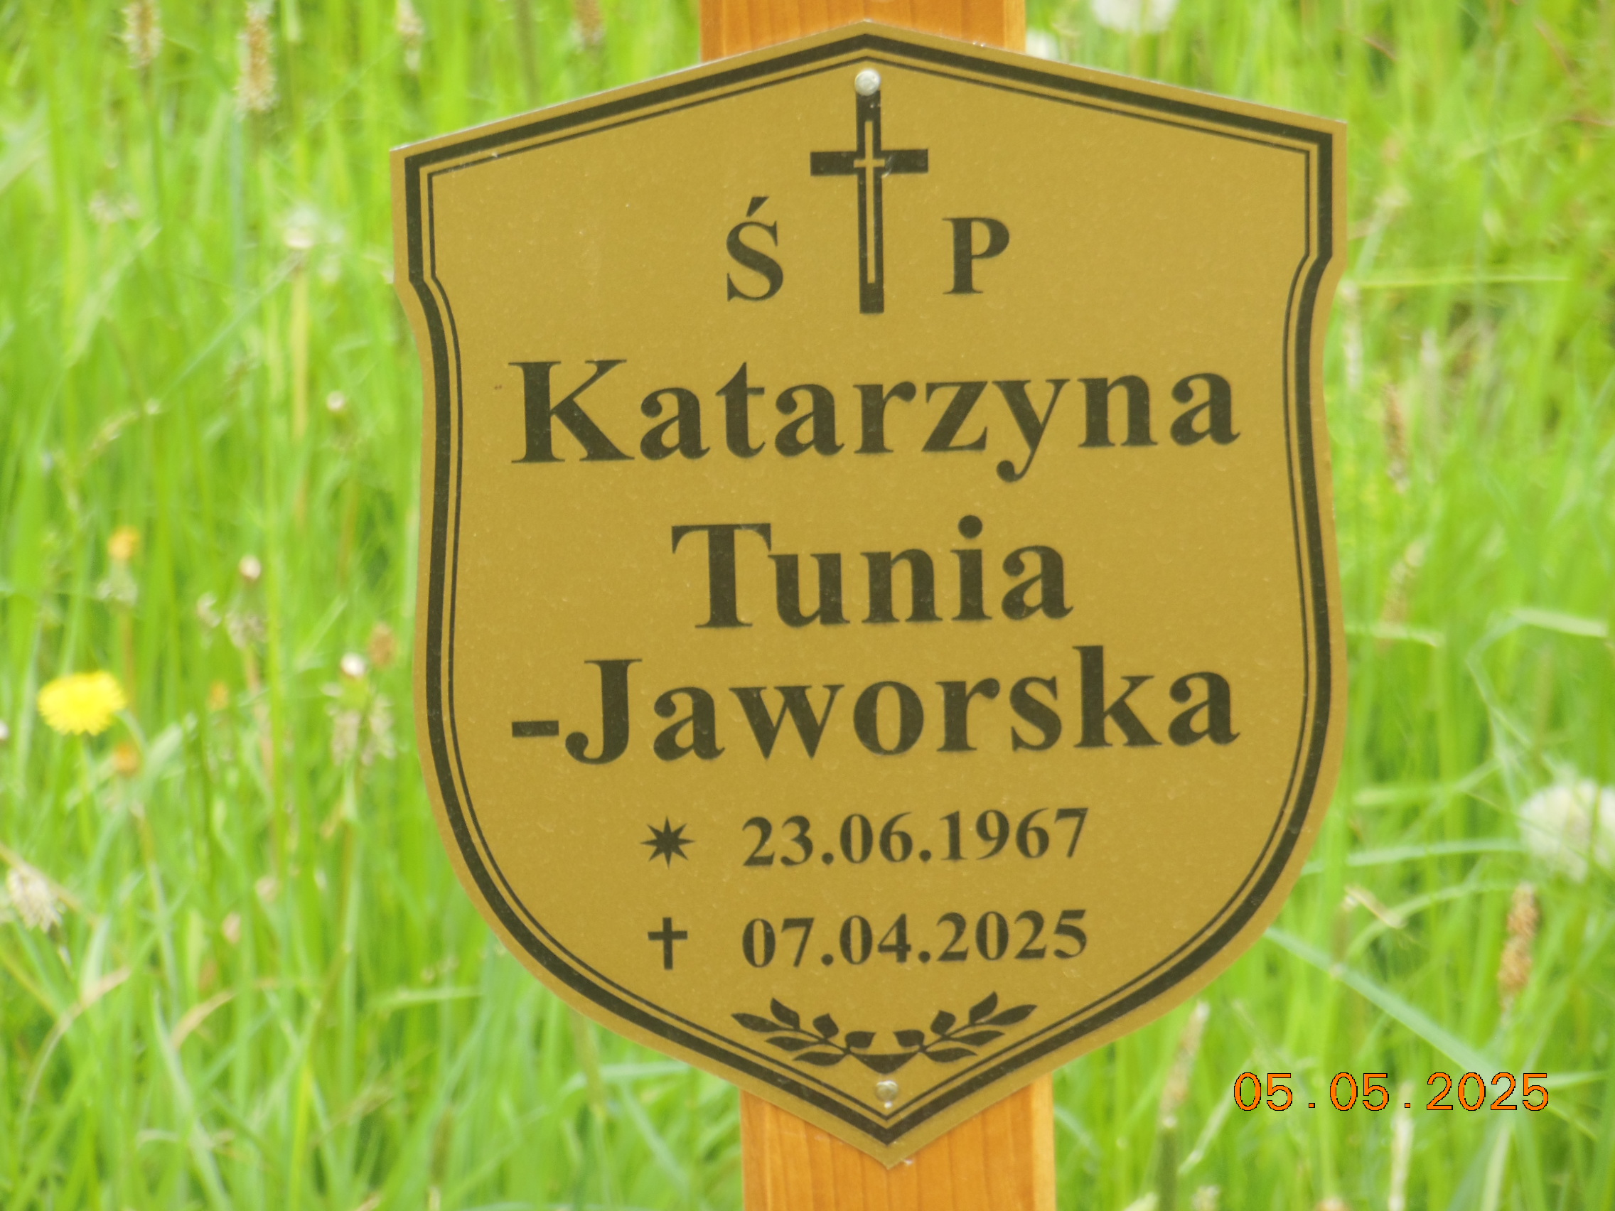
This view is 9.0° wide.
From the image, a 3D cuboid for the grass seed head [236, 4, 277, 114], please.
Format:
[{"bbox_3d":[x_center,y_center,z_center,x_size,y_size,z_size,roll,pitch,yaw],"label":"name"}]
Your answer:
[{"bbox_3d":[-0.224,-0.222,4.150,0.016,0.045,0.016,-1,16,0],"label":"grass seed head"}]

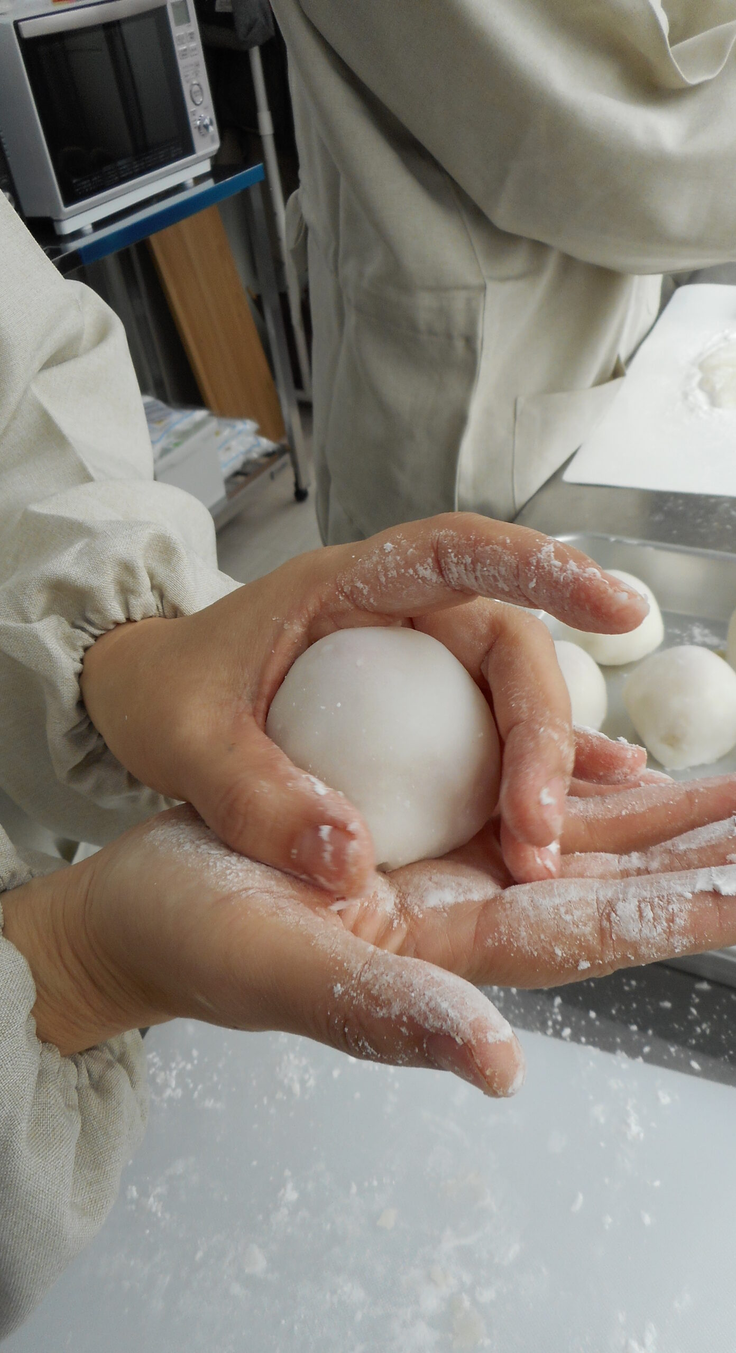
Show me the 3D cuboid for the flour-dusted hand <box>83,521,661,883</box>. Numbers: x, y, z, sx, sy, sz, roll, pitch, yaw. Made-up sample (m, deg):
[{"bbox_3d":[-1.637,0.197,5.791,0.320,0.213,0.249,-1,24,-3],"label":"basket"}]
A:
[{"bbox_3d":[0.000,0.007,0.237,0.142,0.082,0.090,-8,36,-2],"label":"flour-dusted hand"}]

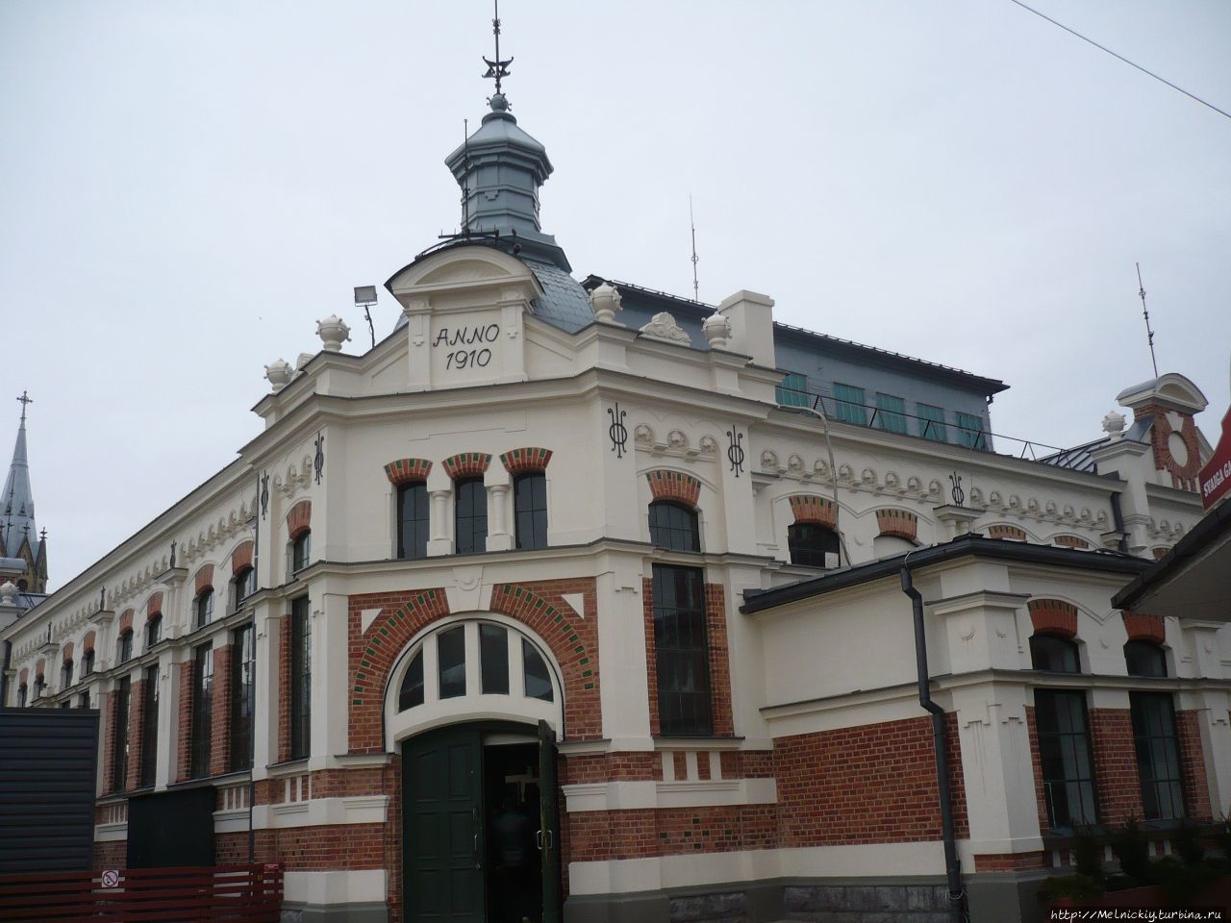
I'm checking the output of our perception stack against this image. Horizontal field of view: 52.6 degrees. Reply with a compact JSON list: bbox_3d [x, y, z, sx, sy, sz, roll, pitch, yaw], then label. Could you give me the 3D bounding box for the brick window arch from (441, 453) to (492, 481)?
[{"bbox_3d":[-2.007,0.084,17.184,0.719,0.334,0.304,-5,-17,8],"label":"brick window arch"}]

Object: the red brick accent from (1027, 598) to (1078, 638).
[{"bbox_3d":[5.417,1.956,15.445,1.047,0.465,0.140,9,-20,-35],"label":"red brick accent"}]

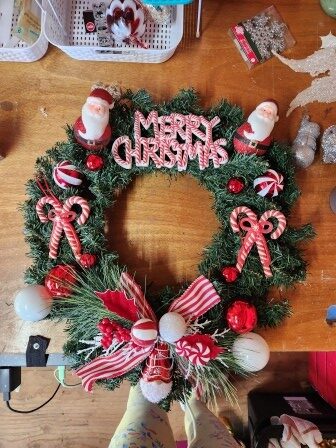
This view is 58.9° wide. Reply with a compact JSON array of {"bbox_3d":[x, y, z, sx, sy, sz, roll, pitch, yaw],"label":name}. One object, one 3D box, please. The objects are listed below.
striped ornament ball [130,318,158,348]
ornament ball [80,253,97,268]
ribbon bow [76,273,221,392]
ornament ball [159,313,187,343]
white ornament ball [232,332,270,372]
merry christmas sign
[{"bbox_3d":[-0.045,0.207,0.568,0.051,0.051,0.051,0,87,-1],"label":"striped ornament ball"},{"bbox_3d":[-0.162,0.075,0.609,0.033,0.033,0.033,0,87,-1],"label":"ornament ball"},{"bbox_3d":[-0.038,0.212,0.578,0.275,0.090,0.228,0,87,-1],"label":"ribbon bow"},{"bbox_3d":[0.009,0.200,0.575,0.054,0.054,0.054,0,85,0],"label":"ornament ball"},{"bbox_3d":[0.168,0.259,0.600,0.073,0.073,0.073,0,85,0],"label":"white ornament ball"},{"bbox_3d":[0.006,-0.170,0.607,0.233,0.018,0.118,0,87,-1],"label":"merry christmas sign"}]

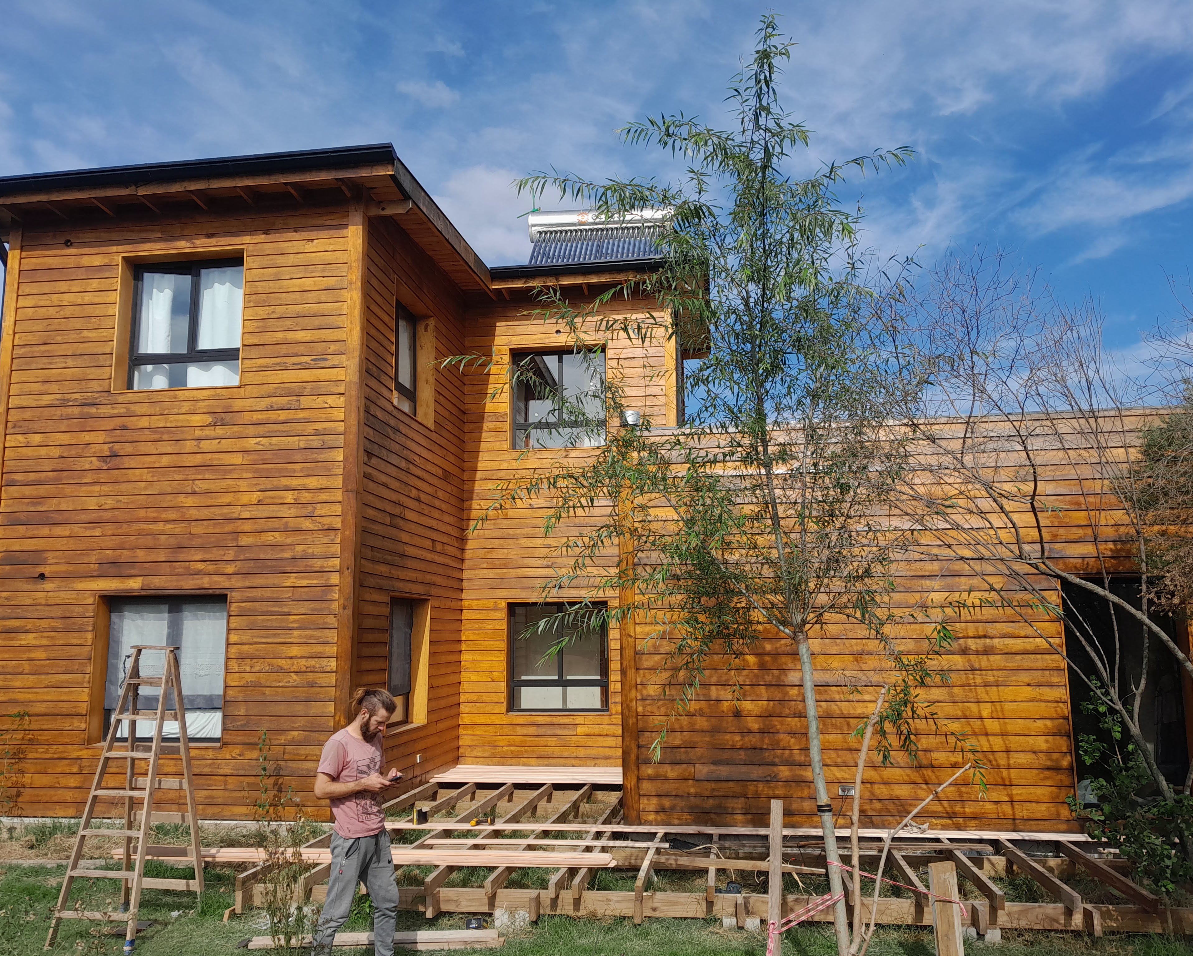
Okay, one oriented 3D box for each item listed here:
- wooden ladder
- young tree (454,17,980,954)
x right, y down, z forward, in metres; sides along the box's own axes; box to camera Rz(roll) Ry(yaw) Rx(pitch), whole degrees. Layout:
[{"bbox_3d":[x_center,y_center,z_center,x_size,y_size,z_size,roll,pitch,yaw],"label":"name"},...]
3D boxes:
[{"bbox_3d":[-3.268,2.175,7.064,0.600,1.940,1.020,-1,-9,3],"label":"wooden ladder"},{"bbox_3d":[0.628,-0.029,5.998,3.050,5.850,2.700,-2,-9,8],"label":"young tree"}]

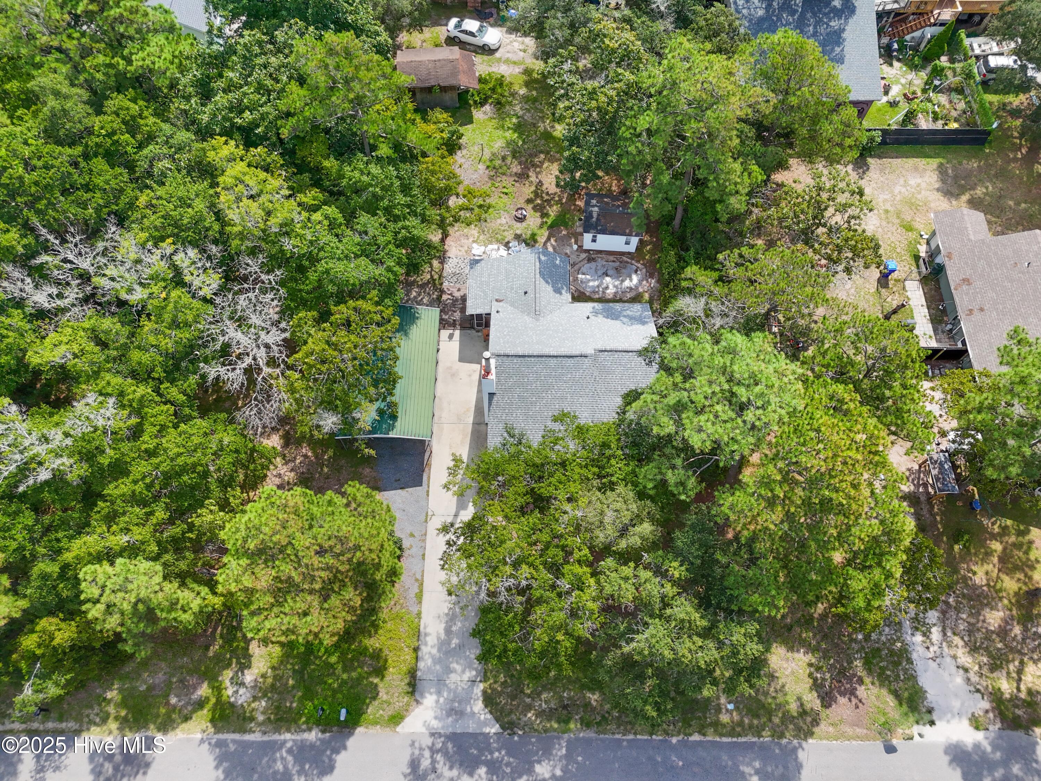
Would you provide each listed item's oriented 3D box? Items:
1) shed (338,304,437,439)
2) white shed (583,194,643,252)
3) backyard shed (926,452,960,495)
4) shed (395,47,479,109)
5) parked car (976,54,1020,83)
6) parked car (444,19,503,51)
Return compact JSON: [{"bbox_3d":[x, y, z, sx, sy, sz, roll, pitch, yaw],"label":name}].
[{"bbox_3d":[-8.225,-0.766,46.439,5.750,3.100,9.270,1,64,0],"label":"shed"},{"bbox_3d":[6.692,-12.236,52.405,4.200,2.780,3.720,3,64,1],"label":"white shed"},{"bbox_3d":[25.402,5.436,44.455,1.300,2.150,2.400,-1,64,-1],"label":"backyard shed"},{"bbox_3d":[-6.711,-25.565,58.526,6.400,3.050,4.300,-3,64,-2],"label":"shed"},{"bbox_3d":[41.091,-26.920,60.625,4.800,1.730,1.870,4,64,1],"label":"parked car"},{"bbox_3d":[-3.848,-30.664,61.966,4.840,1.390,1.790,18,65,8],"label":"parked car"}]

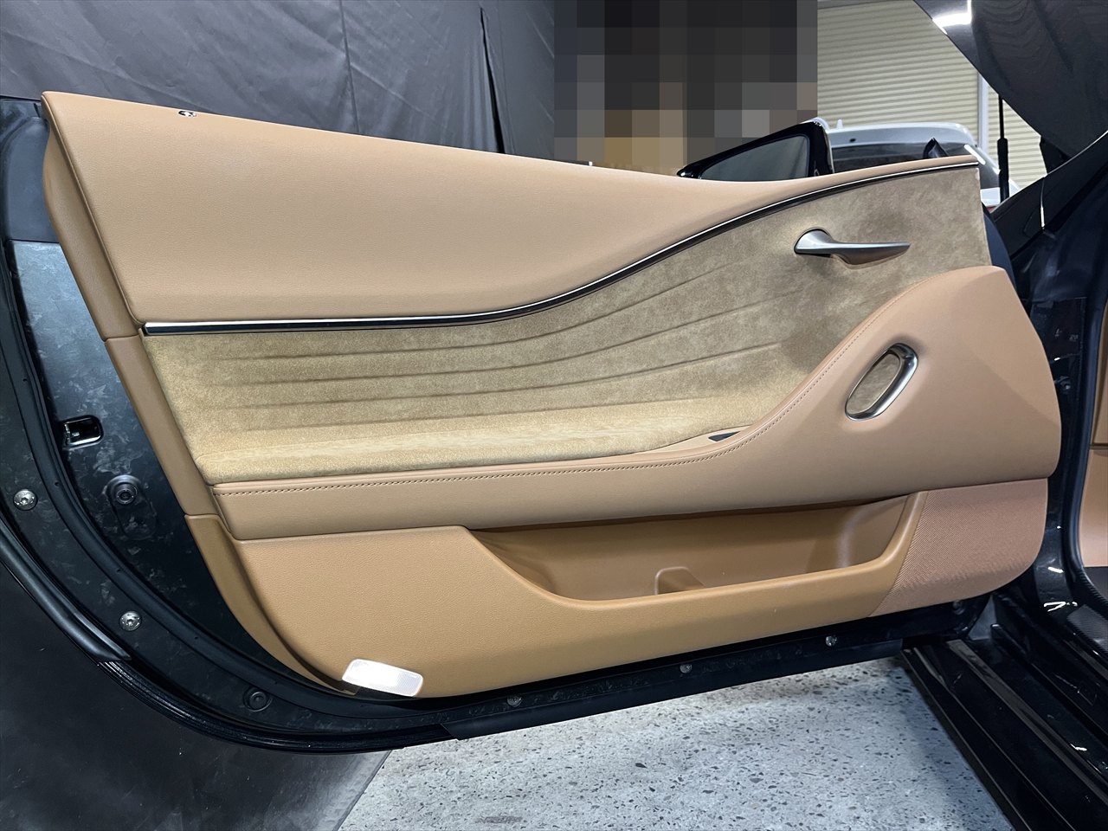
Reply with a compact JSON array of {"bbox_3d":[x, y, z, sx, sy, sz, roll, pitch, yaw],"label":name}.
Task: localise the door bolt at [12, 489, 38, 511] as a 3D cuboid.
[{"bbox_3d":[-0.509,0.081,0.800,0.021,0.021,0.008,-8,9,-20],"label":"door bolt"}]

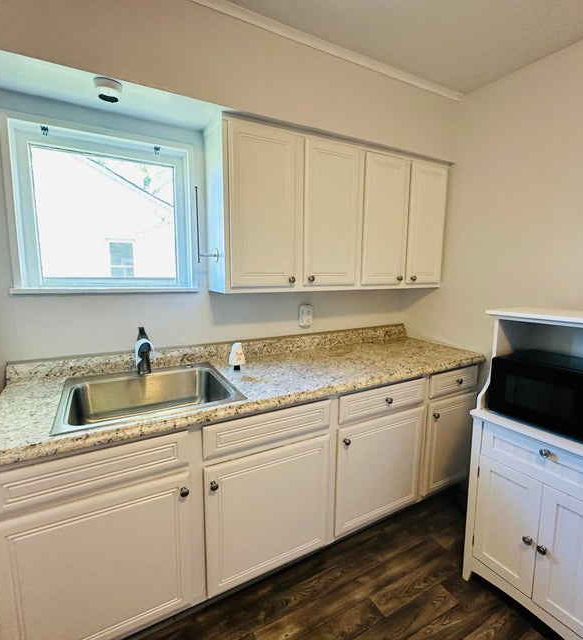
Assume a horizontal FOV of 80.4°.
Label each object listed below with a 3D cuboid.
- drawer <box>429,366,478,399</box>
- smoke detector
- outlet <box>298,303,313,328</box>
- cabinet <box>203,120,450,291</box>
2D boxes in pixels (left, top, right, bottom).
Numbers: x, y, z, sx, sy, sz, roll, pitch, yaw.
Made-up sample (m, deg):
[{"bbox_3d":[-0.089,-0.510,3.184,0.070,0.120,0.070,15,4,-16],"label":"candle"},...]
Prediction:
[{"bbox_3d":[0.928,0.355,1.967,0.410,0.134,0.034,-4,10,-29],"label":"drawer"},{"bbox_3d":[-0.689,-0.868,1.302,0.097,0.042,0.097,-4,10,-29],"label":"smoke detector"},{"bbox_3d":[0.096,-0.022,2.186,0.095,0.130,0.027,-4,10,-29],"label":"outlet"},{"bbox_3d":[0.292,-0.582,2.051,1.519,0.794,0.296,-4,10,-29],"label":"cabinet"}]

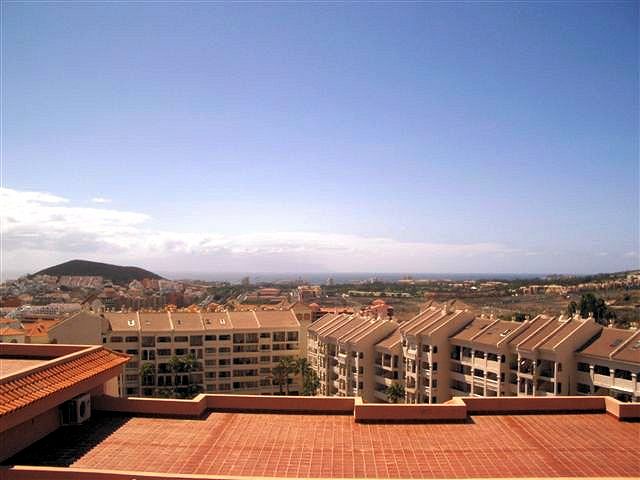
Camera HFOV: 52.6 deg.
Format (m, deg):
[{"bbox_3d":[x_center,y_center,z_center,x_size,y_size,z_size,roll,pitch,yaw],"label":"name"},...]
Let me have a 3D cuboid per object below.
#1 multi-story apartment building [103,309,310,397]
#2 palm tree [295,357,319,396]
[{"bbox_3d":[-27.000,27.300,153.000,45.000,20.500,13.000,1,-3,-20],"label":"multi-story apartment building"},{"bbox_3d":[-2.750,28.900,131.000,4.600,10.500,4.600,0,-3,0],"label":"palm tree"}]

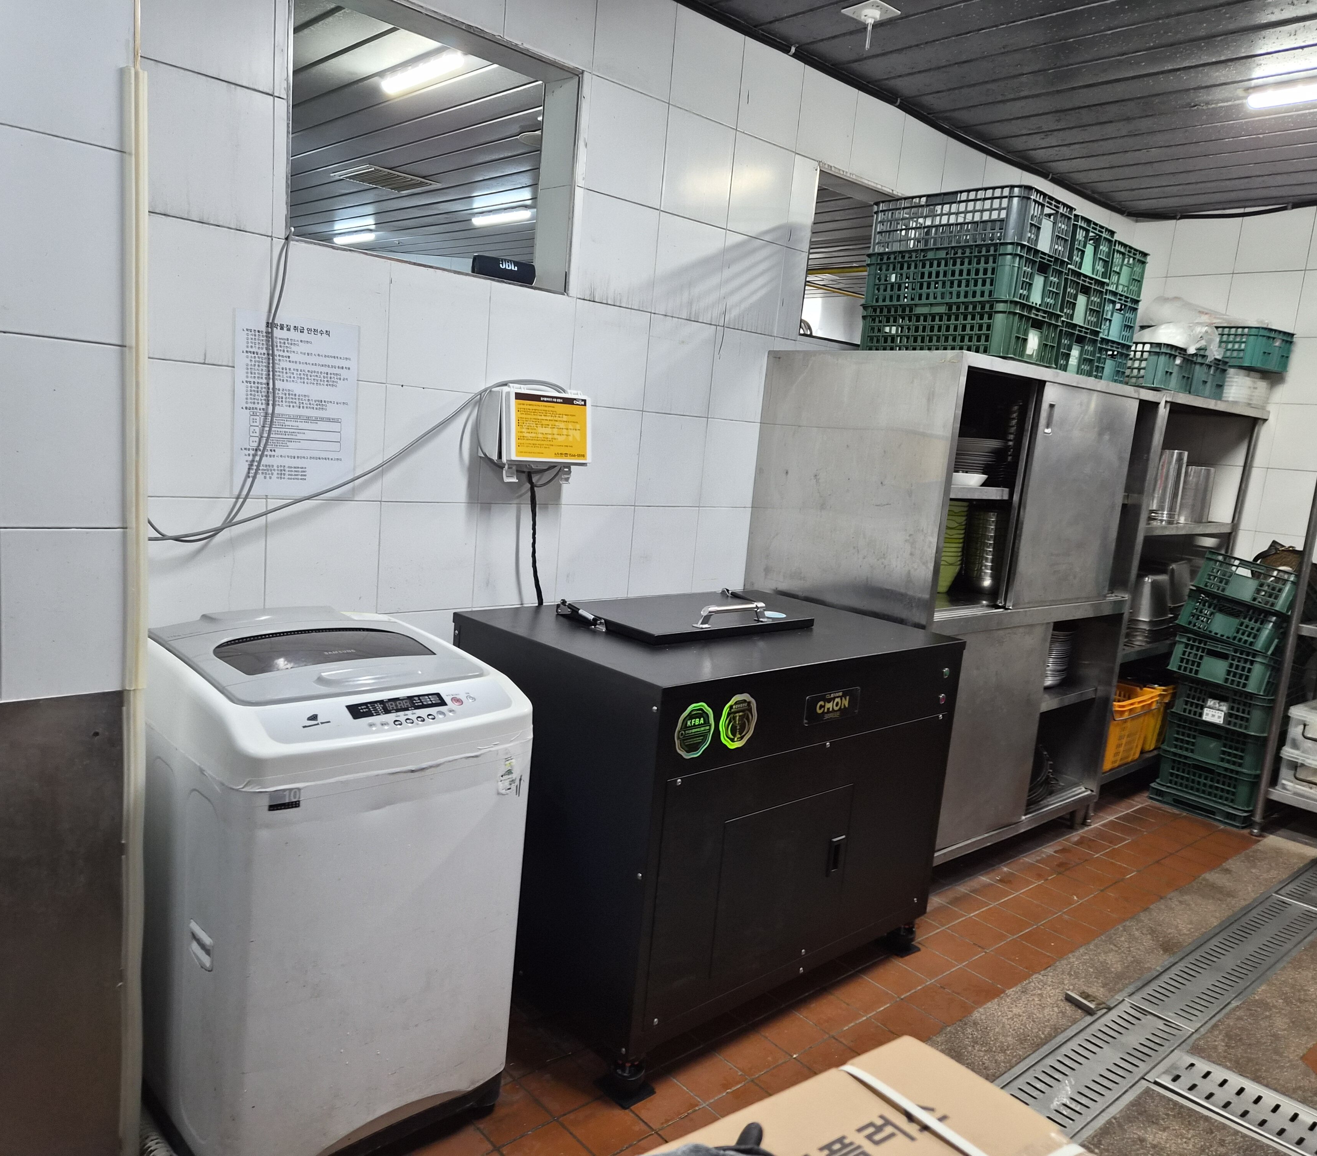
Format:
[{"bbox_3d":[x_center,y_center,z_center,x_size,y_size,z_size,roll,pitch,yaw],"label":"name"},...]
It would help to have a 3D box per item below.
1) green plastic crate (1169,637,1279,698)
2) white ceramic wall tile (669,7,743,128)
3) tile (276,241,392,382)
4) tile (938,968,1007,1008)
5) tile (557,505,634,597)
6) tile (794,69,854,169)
[{"bbox_3d":[2.503,0.397,4.440,0.372,0.165,0.525,18,4,41],"label":"green plastic crate"},{"bbox_3d":[0.152,-1.581,3.182,0.299,0.290,0.010,-3,12,-44],"label":"white ceramic wall tile"},{"bbox_3d":[-0.795,-0.641,2.498,0.293,0.300,0.010,-3,11,-43],"label":"tile"},{"bbox_3d":[0.888,1.168,2.922,0.150,0.012,0.150,-3,12,-43],"label":"tile"},{"bbox_3d":[-0.198,-0.076,3.212,0.297,0.302,0.010,-3,11,-43],"label":"tile"},{"bbox_3d":[0.585,-1.594,3.565,0.293,0.285,0.010,-3,11,-43],"label":"tile"}]

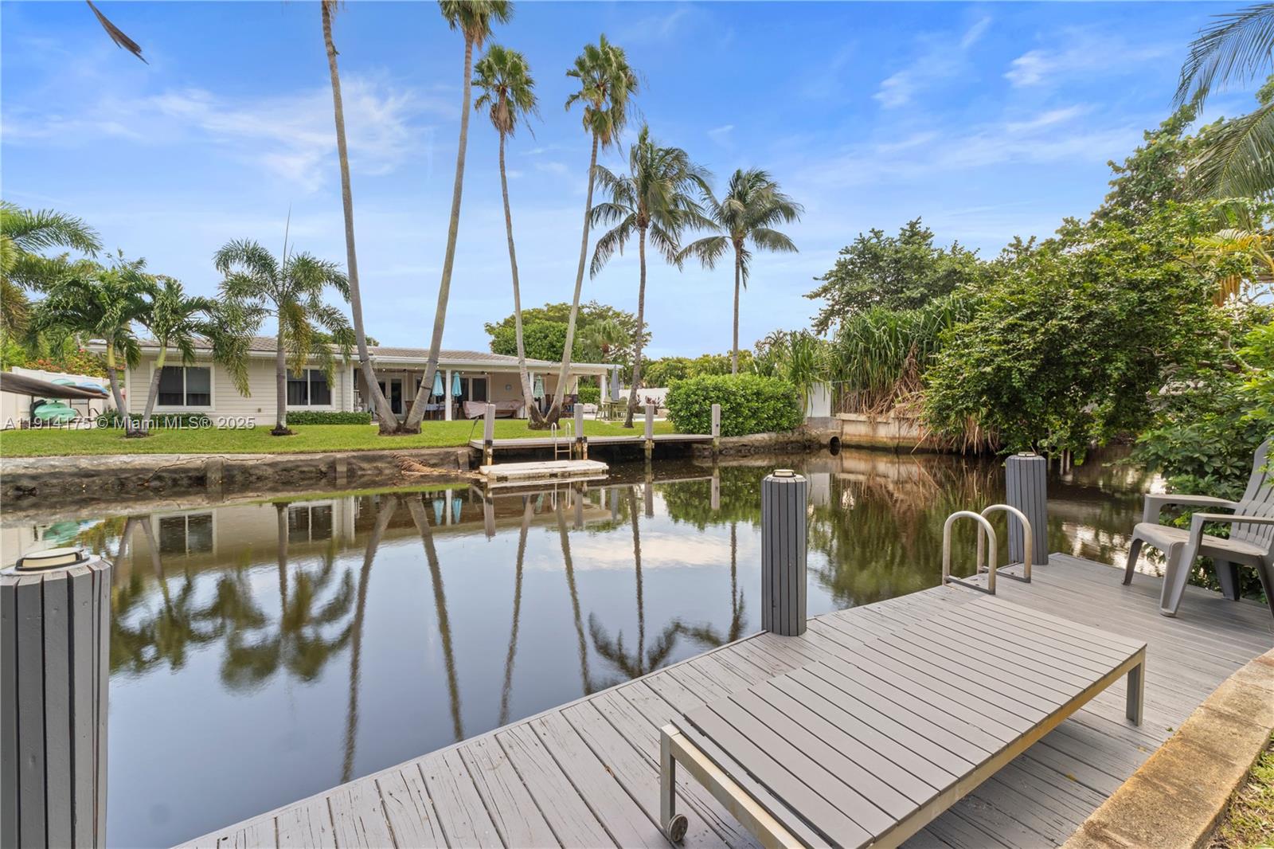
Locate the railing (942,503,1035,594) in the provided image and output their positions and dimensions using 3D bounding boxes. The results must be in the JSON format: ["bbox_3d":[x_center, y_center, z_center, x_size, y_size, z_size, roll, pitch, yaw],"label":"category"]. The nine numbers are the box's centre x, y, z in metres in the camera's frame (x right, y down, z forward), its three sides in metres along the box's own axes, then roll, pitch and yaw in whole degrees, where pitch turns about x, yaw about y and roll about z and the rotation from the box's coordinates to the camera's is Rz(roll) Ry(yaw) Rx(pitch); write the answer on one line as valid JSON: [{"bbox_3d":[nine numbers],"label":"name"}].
[{"bbox_3d":[2.546,0.868,3.845,0.499,0.548,0.343,-1,2,-31],"label":"railing"}]

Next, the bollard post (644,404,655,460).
[{"bbox_3d":[0.397,0.308,17.560,0.257,1.932,0.257,-1,2,-32],"label":"bollard post"}]

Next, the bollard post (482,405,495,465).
[{"bbox_3d":[-4.133,0.401,14.804,0.257,1.894,0.257,-1,2,-32],"label":"bollard post"}]

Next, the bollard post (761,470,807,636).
[{"bbox_3d":[0.872,0.746,3.130,0.265,0.920,0.265,0,2,0],"label":"bollard post"}]

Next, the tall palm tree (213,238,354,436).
[{"bbox_3d":[-11.518,-2.790,17.300,3.500,6.200,3.500,-1,2,-31],"label":"tall palm tree"}]

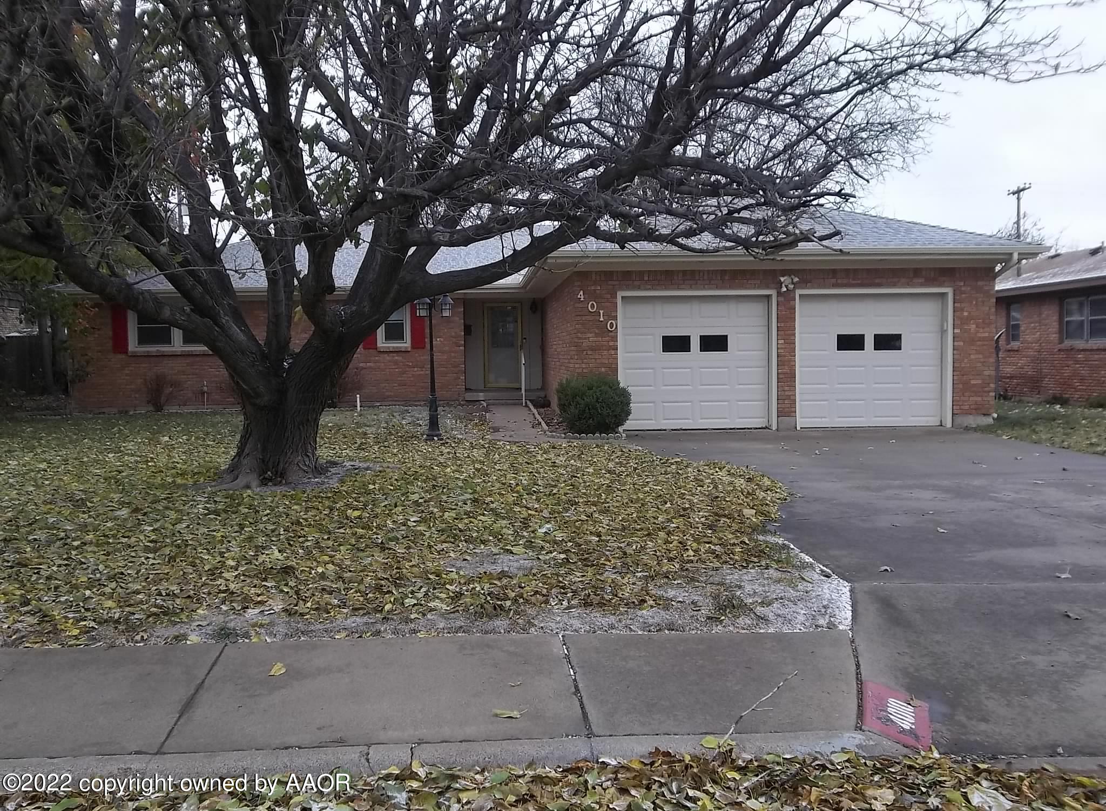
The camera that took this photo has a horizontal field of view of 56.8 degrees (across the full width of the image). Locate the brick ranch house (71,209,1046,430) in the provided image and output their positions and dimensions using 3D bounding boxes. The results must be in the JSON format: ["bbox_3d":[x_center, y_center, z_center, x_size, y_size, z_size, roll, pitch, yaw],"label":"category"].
[{"bbox_3d":[-2.082,-2.351,23.781,18.430,4.810,17.100,-1,3,-4],"label":"brick ranch house"}]

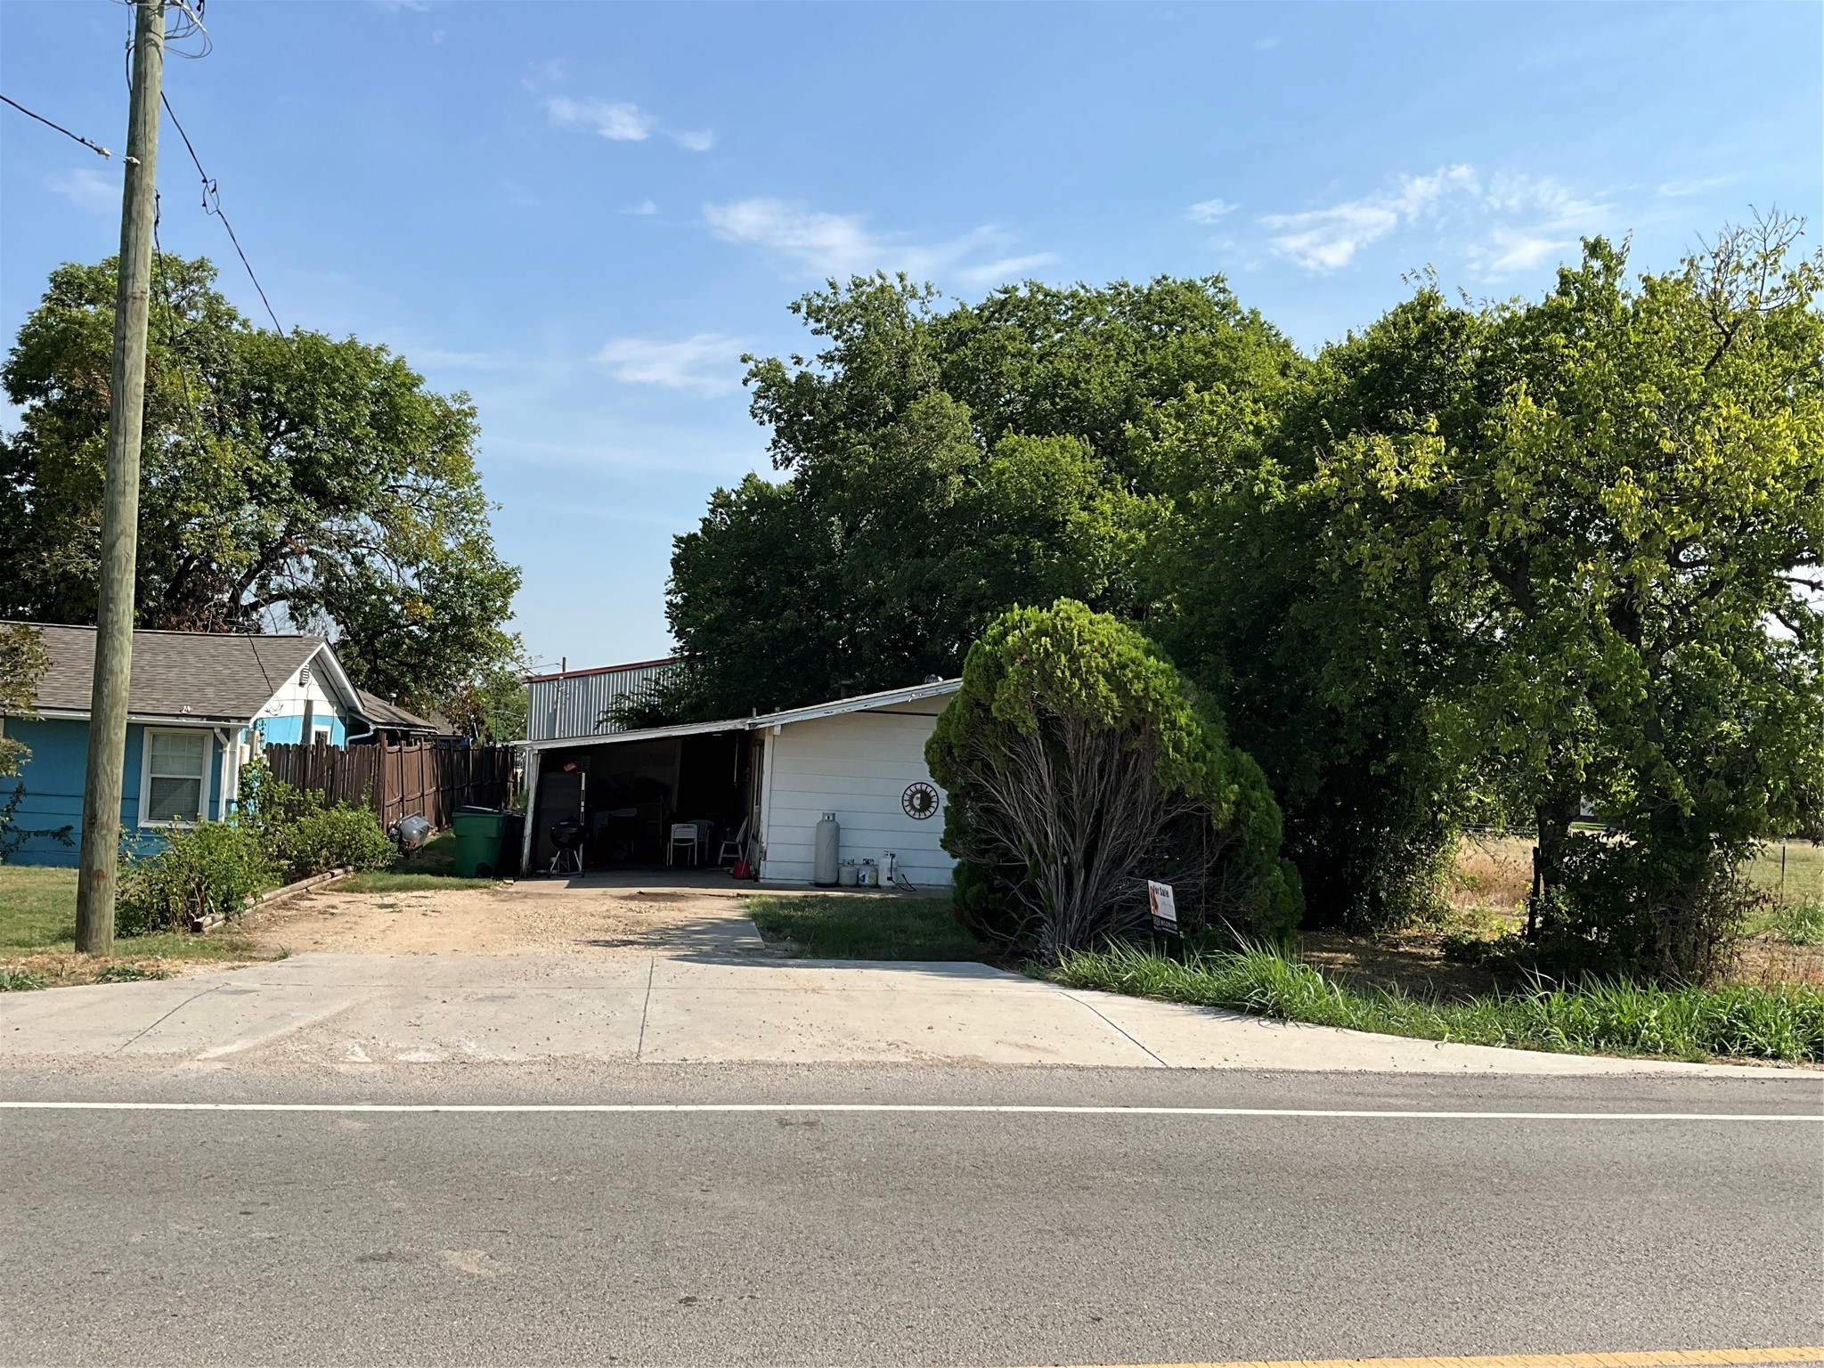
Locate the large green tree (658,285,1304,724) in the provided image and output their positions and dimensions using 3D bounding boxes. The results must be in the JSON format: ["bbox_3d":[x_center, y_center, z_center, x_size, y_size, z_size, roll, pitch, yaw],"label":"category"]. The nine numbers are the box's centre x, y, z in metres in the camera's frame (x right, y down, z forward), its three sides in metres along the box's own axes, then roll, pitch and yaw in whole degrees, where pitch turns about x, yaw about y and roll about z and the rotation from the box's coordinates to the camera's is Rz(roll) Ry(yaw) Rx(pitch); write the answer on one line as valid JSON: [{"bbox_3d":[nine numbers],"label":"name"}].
[{"bbox_3d":[1.500,-2.300,33.000,13.800,12.800,11.500,3,-5,-12],"label":"large green tree"}]

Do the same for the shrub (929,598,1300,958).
[{"bbox_3d":[2.050,0.940,15.500,3.700,3.600,3.300,3,-5,-12],"label":"shrub"}]

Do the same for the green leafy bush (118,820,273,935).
[{"bbox_3d":[-7.380,2.000,15.700,1.500,1.100,2.100,3,-5,-12],"label":"green leafy bush"}]

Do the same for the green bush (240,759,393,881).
[{"bbox_3d":[-8.700,1.980,22.200,2.200,1.750,2.100,3,-5,-12],"label":"green bush"}]

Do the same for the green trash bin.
[{"bbox_3d":[-6.600,2.400,23.300,0.820,1.100,0.680,3,-5,-7],"label":"green trash bin"}]

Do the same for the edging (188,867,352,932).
[{"bbox_3d":[-7.500,2.510,18.400,0.220,0.180,8.800,3,-5,-12],"label":"edging"}]

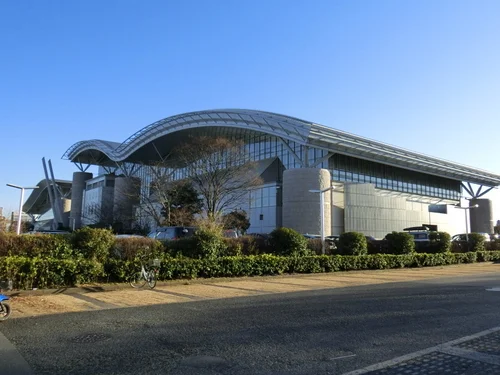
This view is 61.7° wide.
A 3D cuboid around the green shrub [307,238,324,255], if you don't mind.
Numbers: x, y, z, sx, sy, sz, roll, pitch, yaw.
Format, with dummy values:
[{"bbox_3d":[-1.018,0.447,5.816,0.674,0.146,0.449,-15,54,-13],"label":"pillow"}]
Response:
[{"bbox_3d":[4.022,3.736,25.722,1.200,1.200,1.100,6,-10,-39],"label":"green shrub"}]

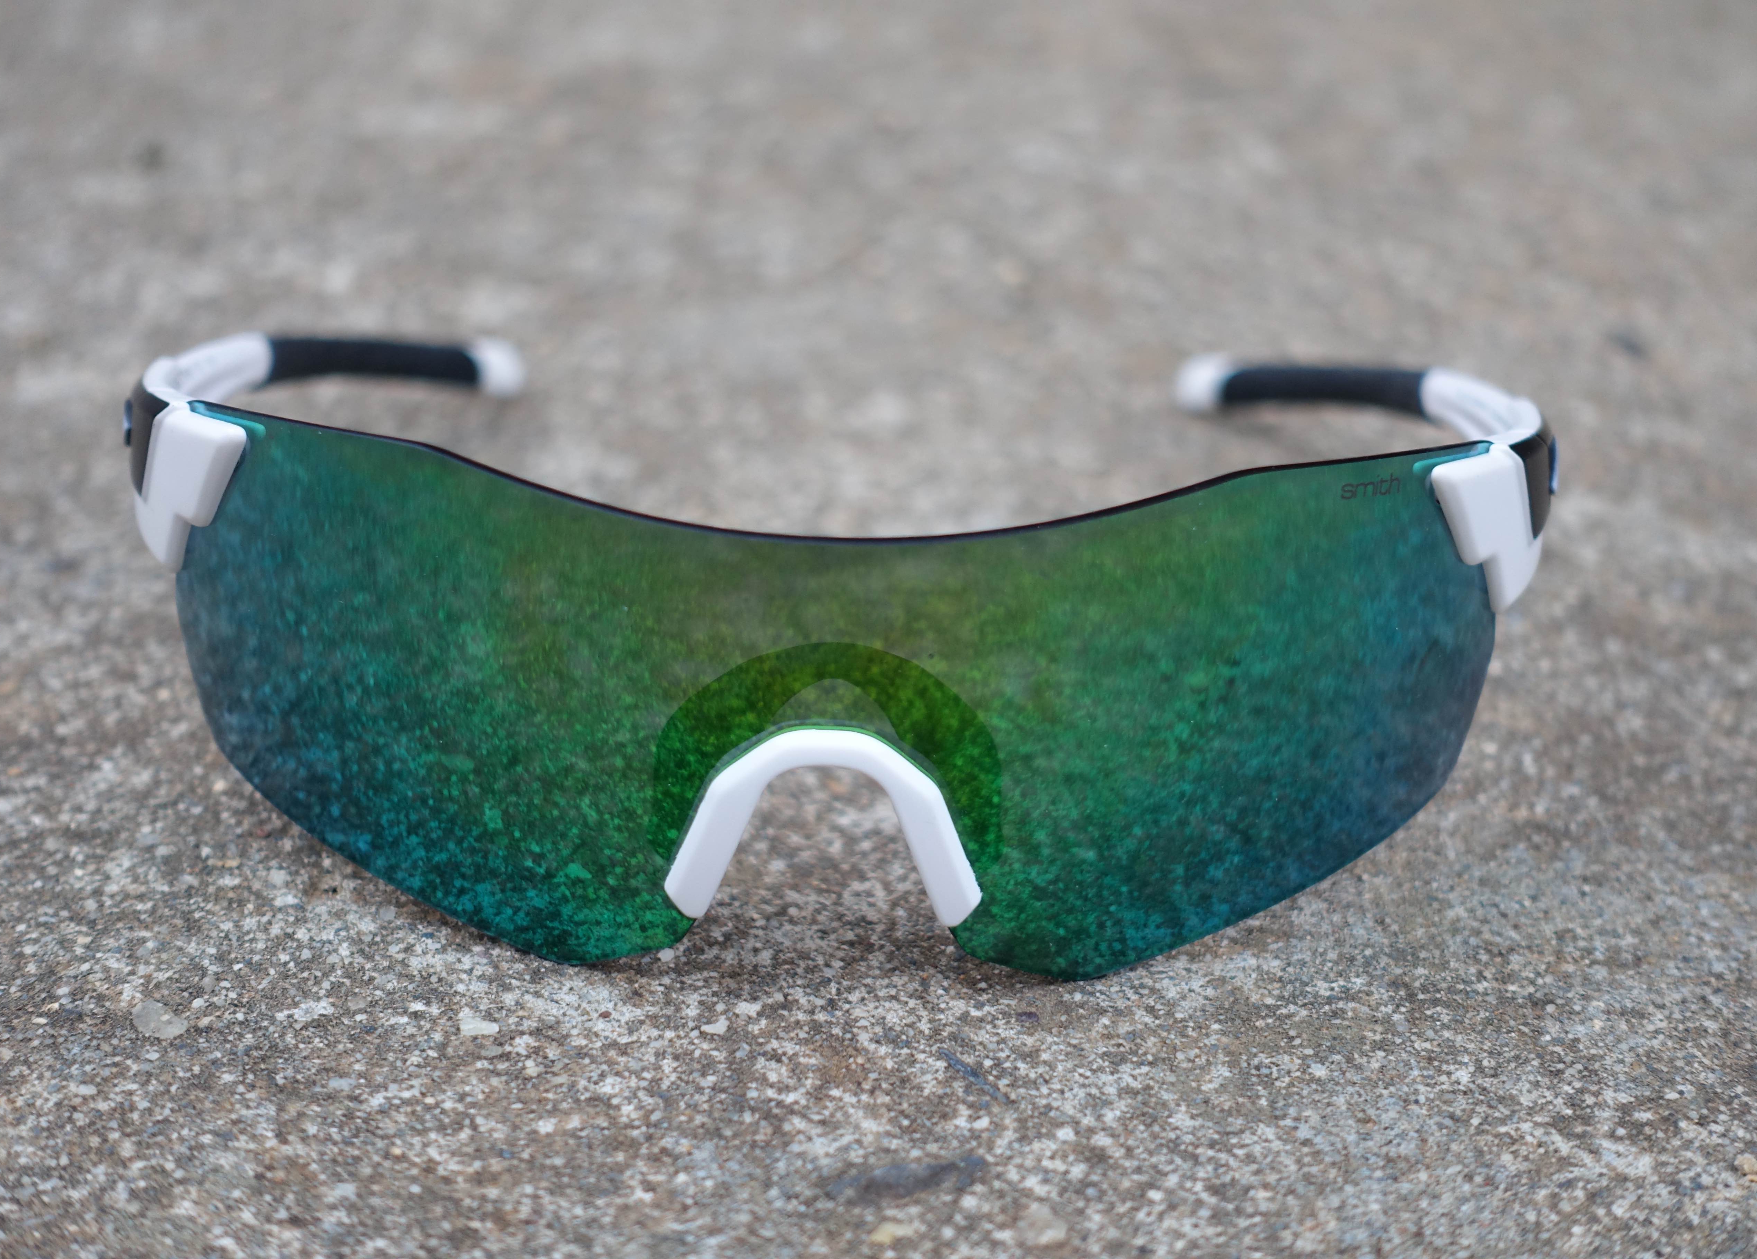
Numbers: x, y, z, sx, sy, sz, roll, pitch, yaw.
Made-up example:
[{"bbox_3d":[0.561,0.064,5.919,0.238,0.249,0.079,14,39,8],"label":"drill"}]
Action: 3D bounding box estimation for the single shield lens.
[{"bbox_3d":[-0.004,0.002,0.347,0.132,0.048,0.043,2,25,0],"label":"single shield lens"}]

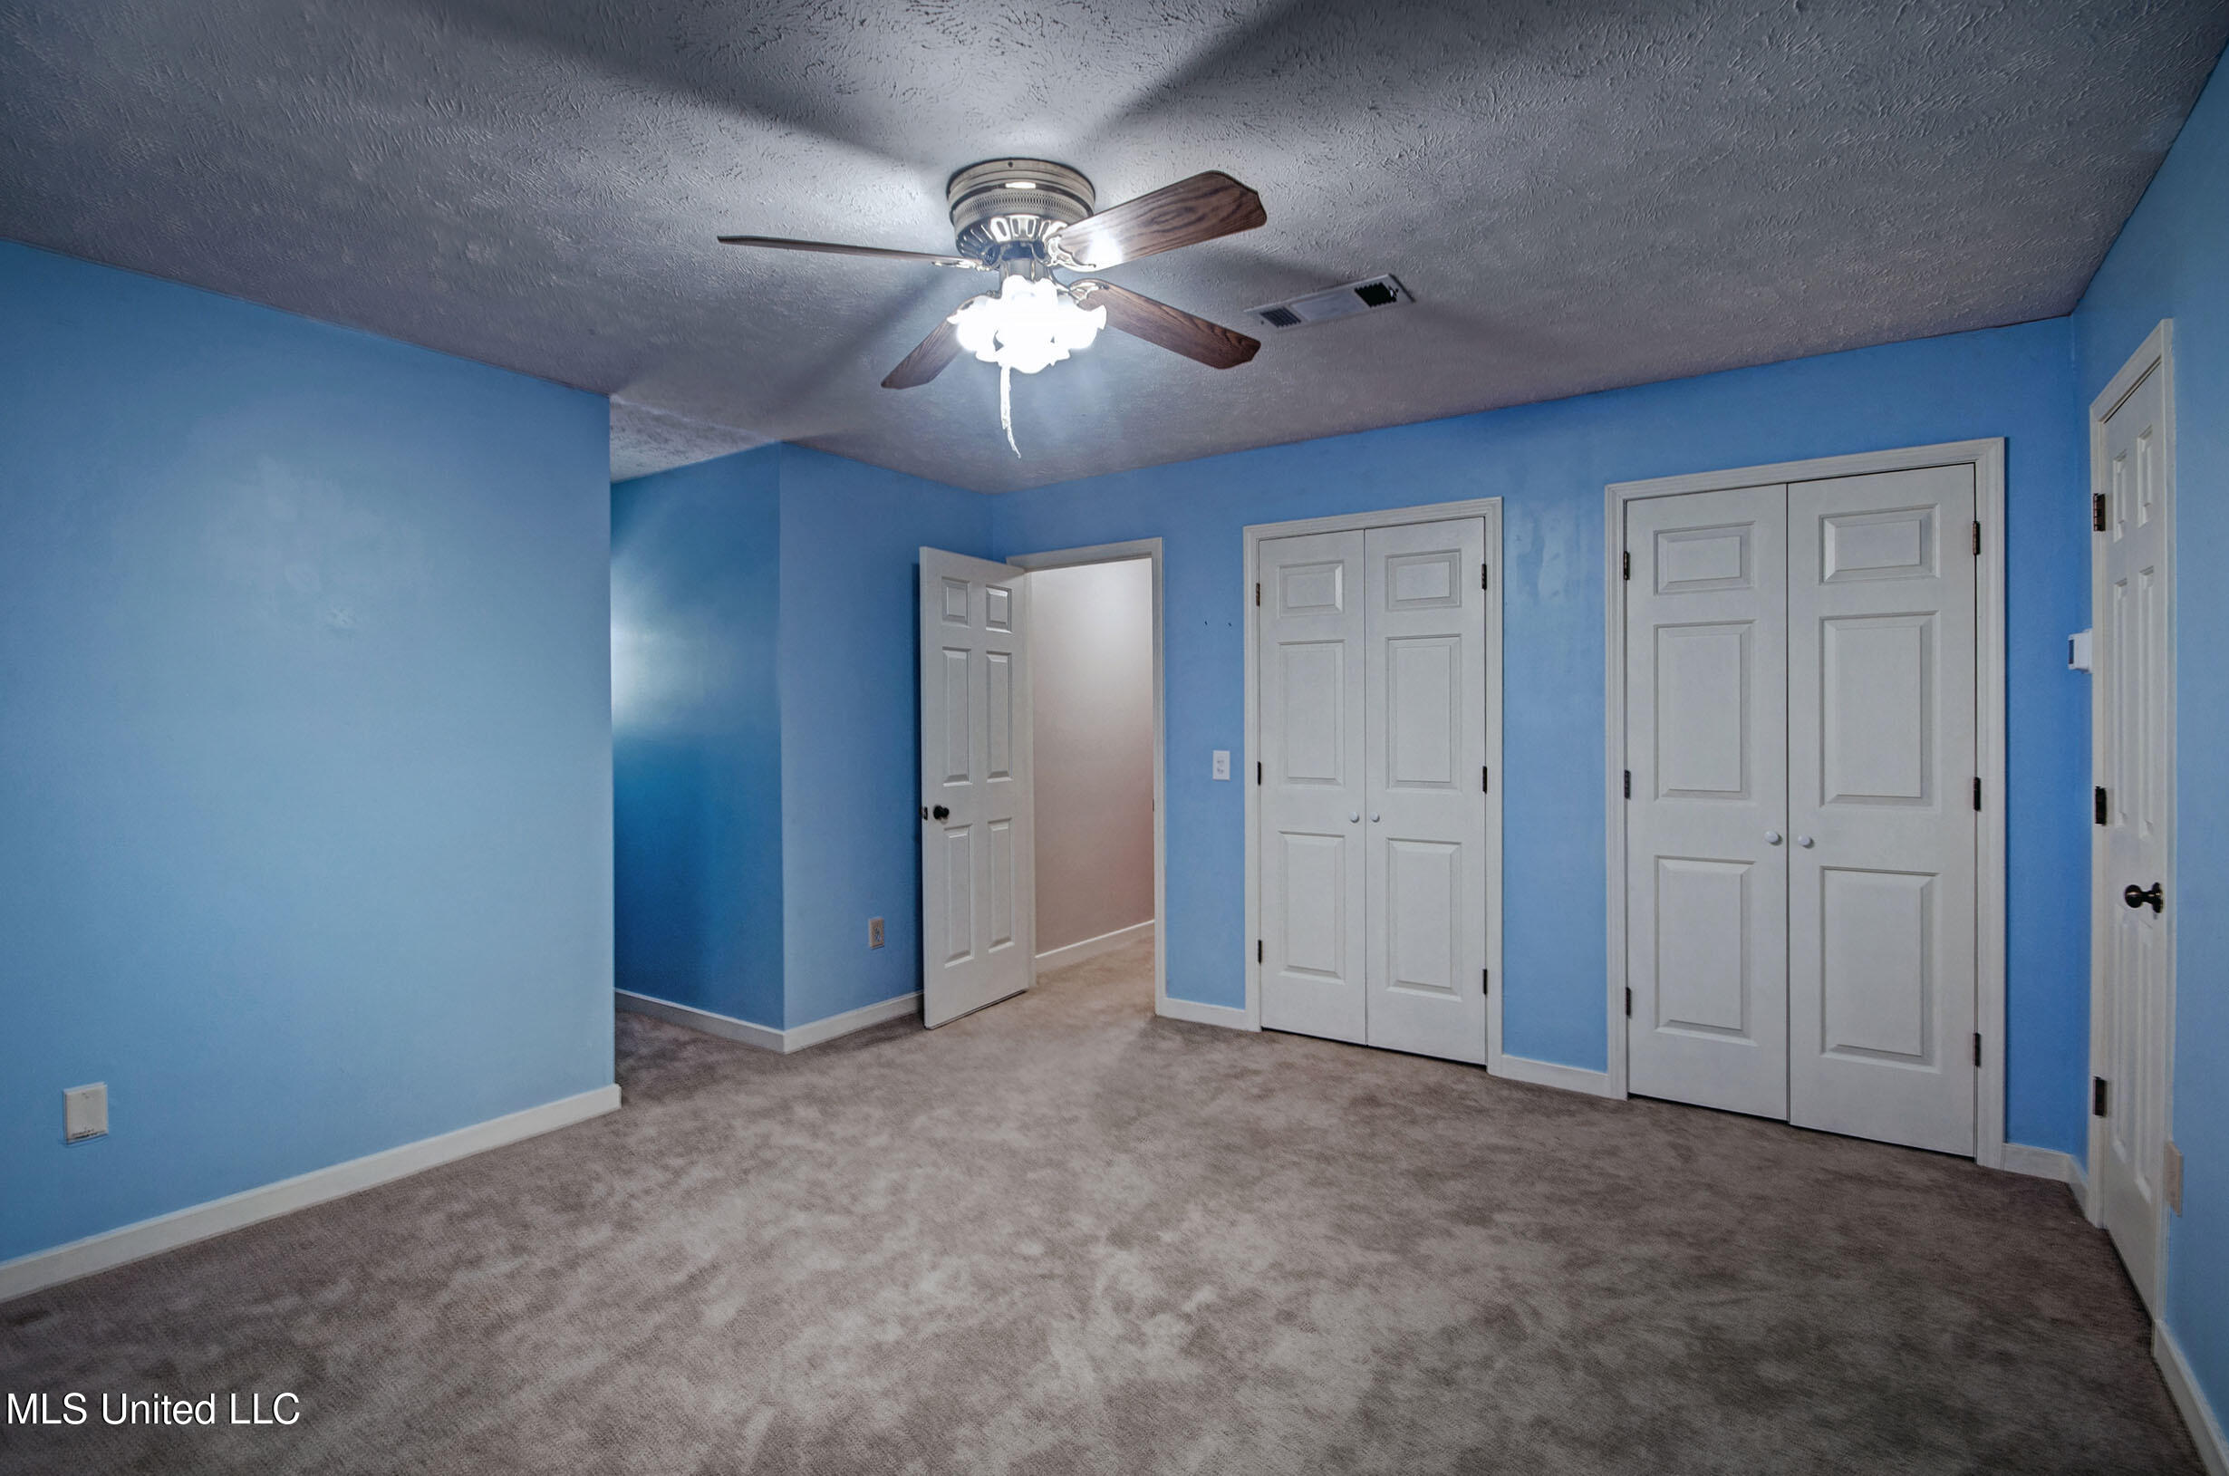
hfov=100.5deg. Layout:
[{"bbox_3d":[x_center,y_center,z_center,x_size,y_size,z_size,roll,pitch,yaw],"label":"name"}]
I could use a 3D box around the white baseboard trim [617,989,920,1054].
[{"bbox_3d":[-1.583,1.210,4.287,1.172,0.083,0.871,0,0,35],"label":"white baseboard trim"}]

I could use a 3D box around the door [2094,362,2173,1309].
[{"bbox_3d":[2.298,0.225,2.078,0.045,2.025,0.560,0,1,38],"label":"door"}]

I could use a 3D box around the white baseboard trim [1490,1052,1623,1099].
[{"bbox_3d":[1.576,1.204,3.316,0.406,0.085,0.020,0,0,31],"label":"white baseboard trim"}]

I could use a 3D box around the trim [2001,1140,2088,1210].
[{"bbox_3d":[2.571,1.207,2.552,0.152,0.083,0.283,0,0,35],"label":"trim"}]

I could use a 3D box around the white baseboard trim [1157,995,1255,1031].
[{"bbox_3d":[0.397,1.203,4.035,0.447,0.085,0.020,0,0,31],"label":"white baseboard trim"}]

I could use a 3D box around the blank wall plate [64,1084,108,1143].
[{"bbox_3d":[-2.470,0.905,2.228,0.010,0.120,0.072,0,1,38],"label":"blank wall plate"}]

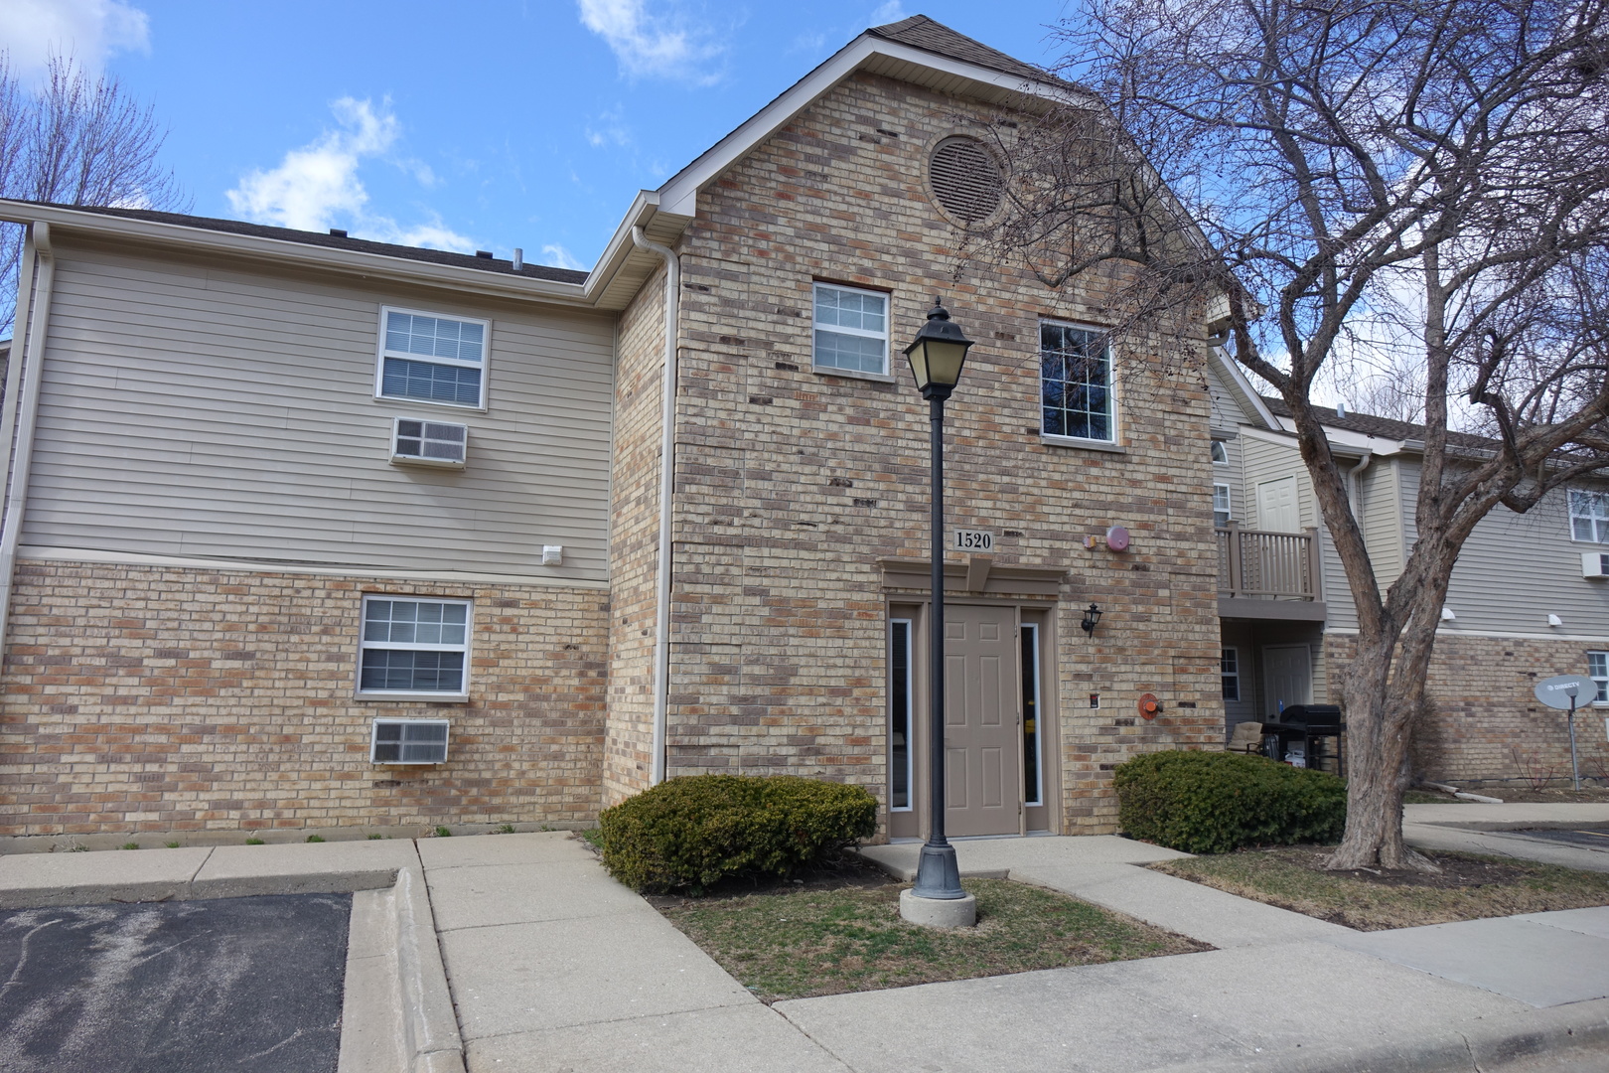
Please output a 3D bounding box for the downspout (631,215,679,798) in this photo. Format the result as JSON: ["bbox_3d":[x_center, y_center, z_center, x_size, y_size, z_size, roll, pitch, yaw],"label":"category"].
[{"bbox_3d":[-1.284,-0.095,8.666,0.405,5.050,0.110,4,-10,-22],"label":"downspout"}]

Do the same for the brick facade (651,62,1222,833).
[{"bbox_3d":[1.518,-0.779,9.946,5.650,6.940,0.250,4,-10,-22],"label":"brick facade"}]

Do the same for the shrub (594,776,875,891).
[{"bbox_3d":[-0.463,1.998,7.466,1.940,0.670,1.230,4,-10,-22],"label":"shrub"}]

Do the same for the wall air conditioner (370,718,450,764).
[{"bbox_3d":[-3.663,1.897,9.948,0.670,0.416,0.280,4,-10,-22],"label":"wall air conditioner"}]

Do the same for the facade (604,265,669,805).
[{"bbox_3d":[-1.438,0.059,9.822,0.240,5.220,2.440,4,-10,-22],"label":"facade"}]

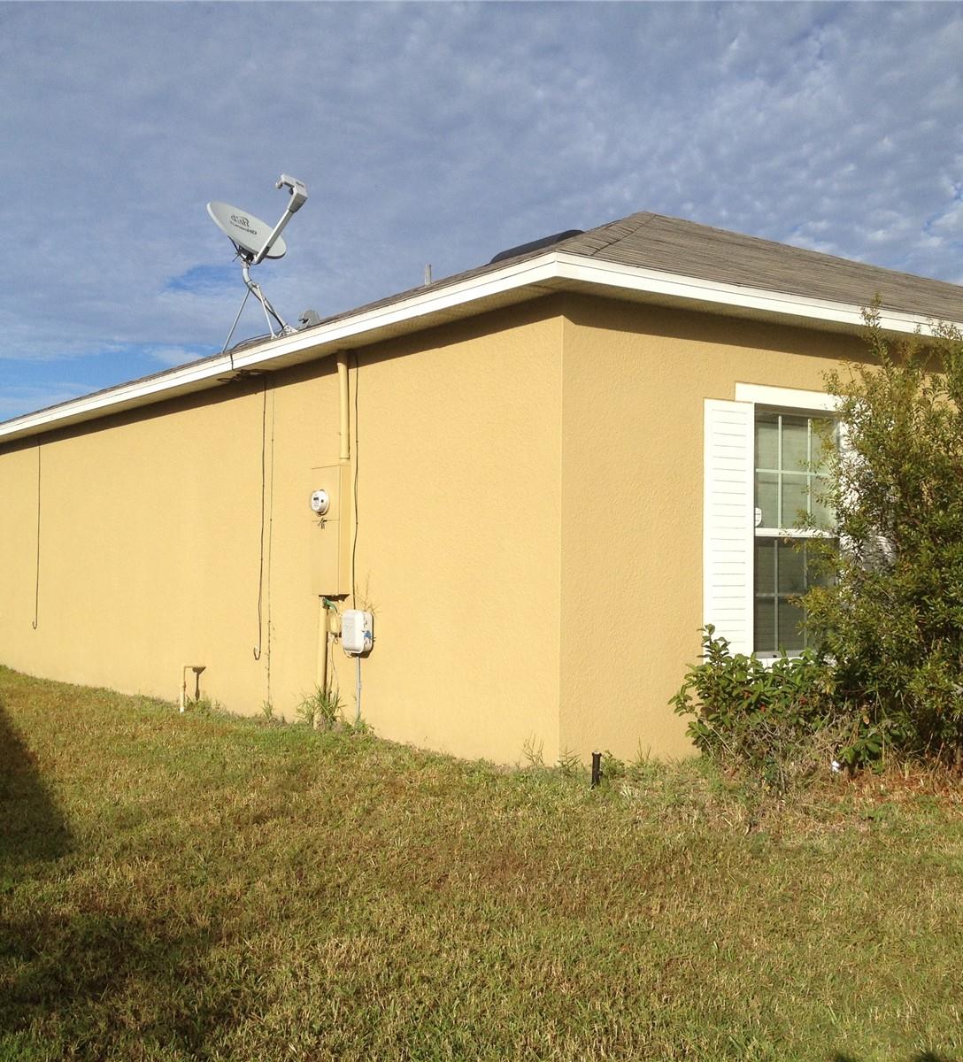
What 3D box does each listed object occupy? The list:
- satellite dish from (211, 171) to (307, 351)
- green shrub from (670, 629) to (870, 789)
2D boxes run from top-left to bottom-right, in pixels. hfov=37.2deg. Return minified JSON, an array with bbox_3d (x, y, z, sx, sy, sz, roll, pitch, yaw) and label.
[{"bbox_3d":[-1.560,-1.870,10.220,0.920,1.080,0.700,-1,-3,30],"label":"satellite dish"},{"bbox_3d":[1.556,0.961,7.700,1.050,0.880,0.900,2,-3,-35],"label":"green shrub"}]

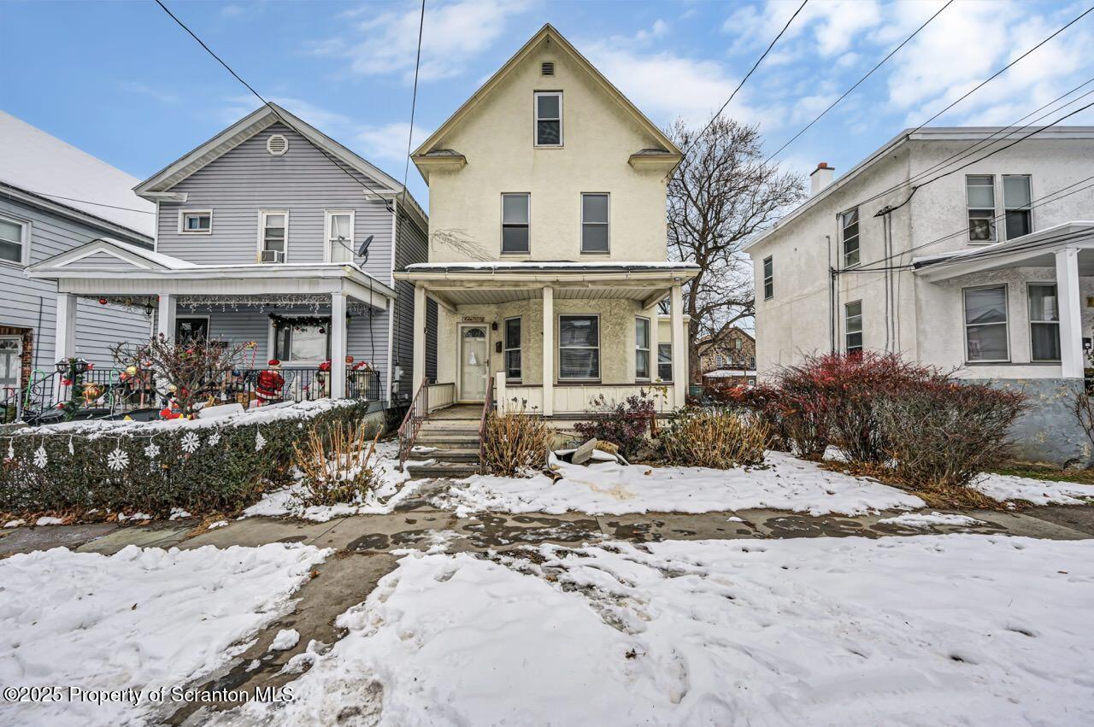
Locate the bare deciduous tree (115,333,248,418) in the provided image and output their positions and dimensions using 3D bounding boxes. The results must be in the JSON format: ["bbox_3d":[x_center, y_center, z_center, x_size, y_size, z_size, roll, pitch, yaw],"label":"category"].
[{"bbox_3d":[-7.500,0.668,8.780,2.300,2.500,2.200,0,-2,0],"label":"bare deciduous tree"}]

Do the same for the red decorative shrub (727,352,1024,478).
[{"bbox_3d":[6.850,0.955,9.168,2.300,2.350,5.000,0,-2,0],"label":"red decorative shrub"}]

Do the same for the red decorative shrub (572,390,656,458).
[{"bbox_3d":[1.350,1.249,8.305,1.600,1.400,1.250,0,-2,0],"label":"red decorative shrub"}]

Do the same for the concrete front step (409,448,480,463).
[{"bbox_3d":[-1.900,1.752,8.004,1.360,0.190,0.310,0,-2,0],"label":"concrete front step"}]

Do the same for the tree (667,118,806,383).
[{"bbox_3d":[8.400,-4.994,21.728,9.200,15.000,8.800,0,-2,0],"label":"tree"}]

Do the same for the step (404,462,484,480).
[{"bbox_3d":[-1.880,1.950,7.725,1.380,0.190,0.310,0,-2,0],"label":"step"}]

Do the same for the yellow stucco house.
[{"bbox_3d":[0.100,-2.906,14.234,6.700,10.500,11.400,0,-2,0],"label":"yellow stucco house"}]

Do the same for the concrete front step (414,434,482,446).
[{"bbox_3d":[-1.900,1.569,8.312,1.340,0.190,0.310,0,-2,0],"label":"concrete front step"}]

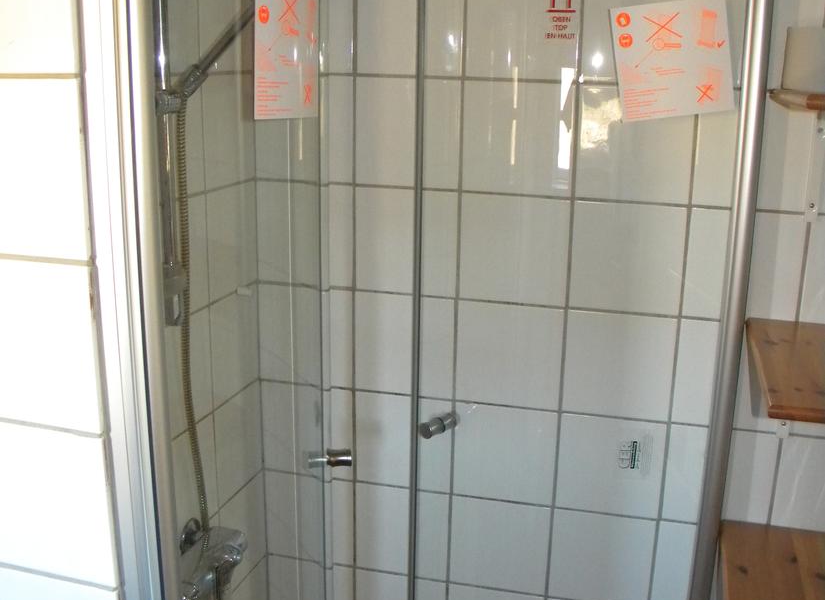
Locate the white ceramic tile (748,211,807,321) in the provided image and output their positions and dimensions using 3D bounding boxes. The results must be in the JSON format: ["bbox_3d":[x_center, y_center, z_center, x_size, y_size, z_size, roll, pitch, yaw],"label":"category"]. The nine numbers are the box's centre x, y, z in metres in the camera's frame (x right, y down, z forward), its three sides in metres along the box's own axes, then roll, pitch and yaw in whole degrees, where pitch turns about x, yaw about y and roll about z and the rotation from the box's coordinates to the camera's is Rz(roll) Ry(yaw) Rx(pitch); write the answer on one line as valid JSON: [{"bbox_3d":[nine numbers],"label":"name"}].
[{"bbox_3d":[0.570,-0.059,1.532,0.196,0.196,0.010,5,16,13],"label":"white ceramic tile"}]

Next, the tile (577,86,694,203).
[{"bbox_3d":[0.380,-0.268,1.523,0.196,0.196,0.010,5,16,13],"label":"tile"}]

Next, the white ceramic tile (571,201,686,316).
[{"bbox_3d":[0.379,-0.074,1.570,0.196,0.196,0.010,5,15,13],"label":"white ceramic tile"}]

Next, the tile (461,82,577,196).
[{"bbox_3d":[0.189,-0.285,1.576,0.197,0.197,0.012,5,15,13],"label":"tile"}]

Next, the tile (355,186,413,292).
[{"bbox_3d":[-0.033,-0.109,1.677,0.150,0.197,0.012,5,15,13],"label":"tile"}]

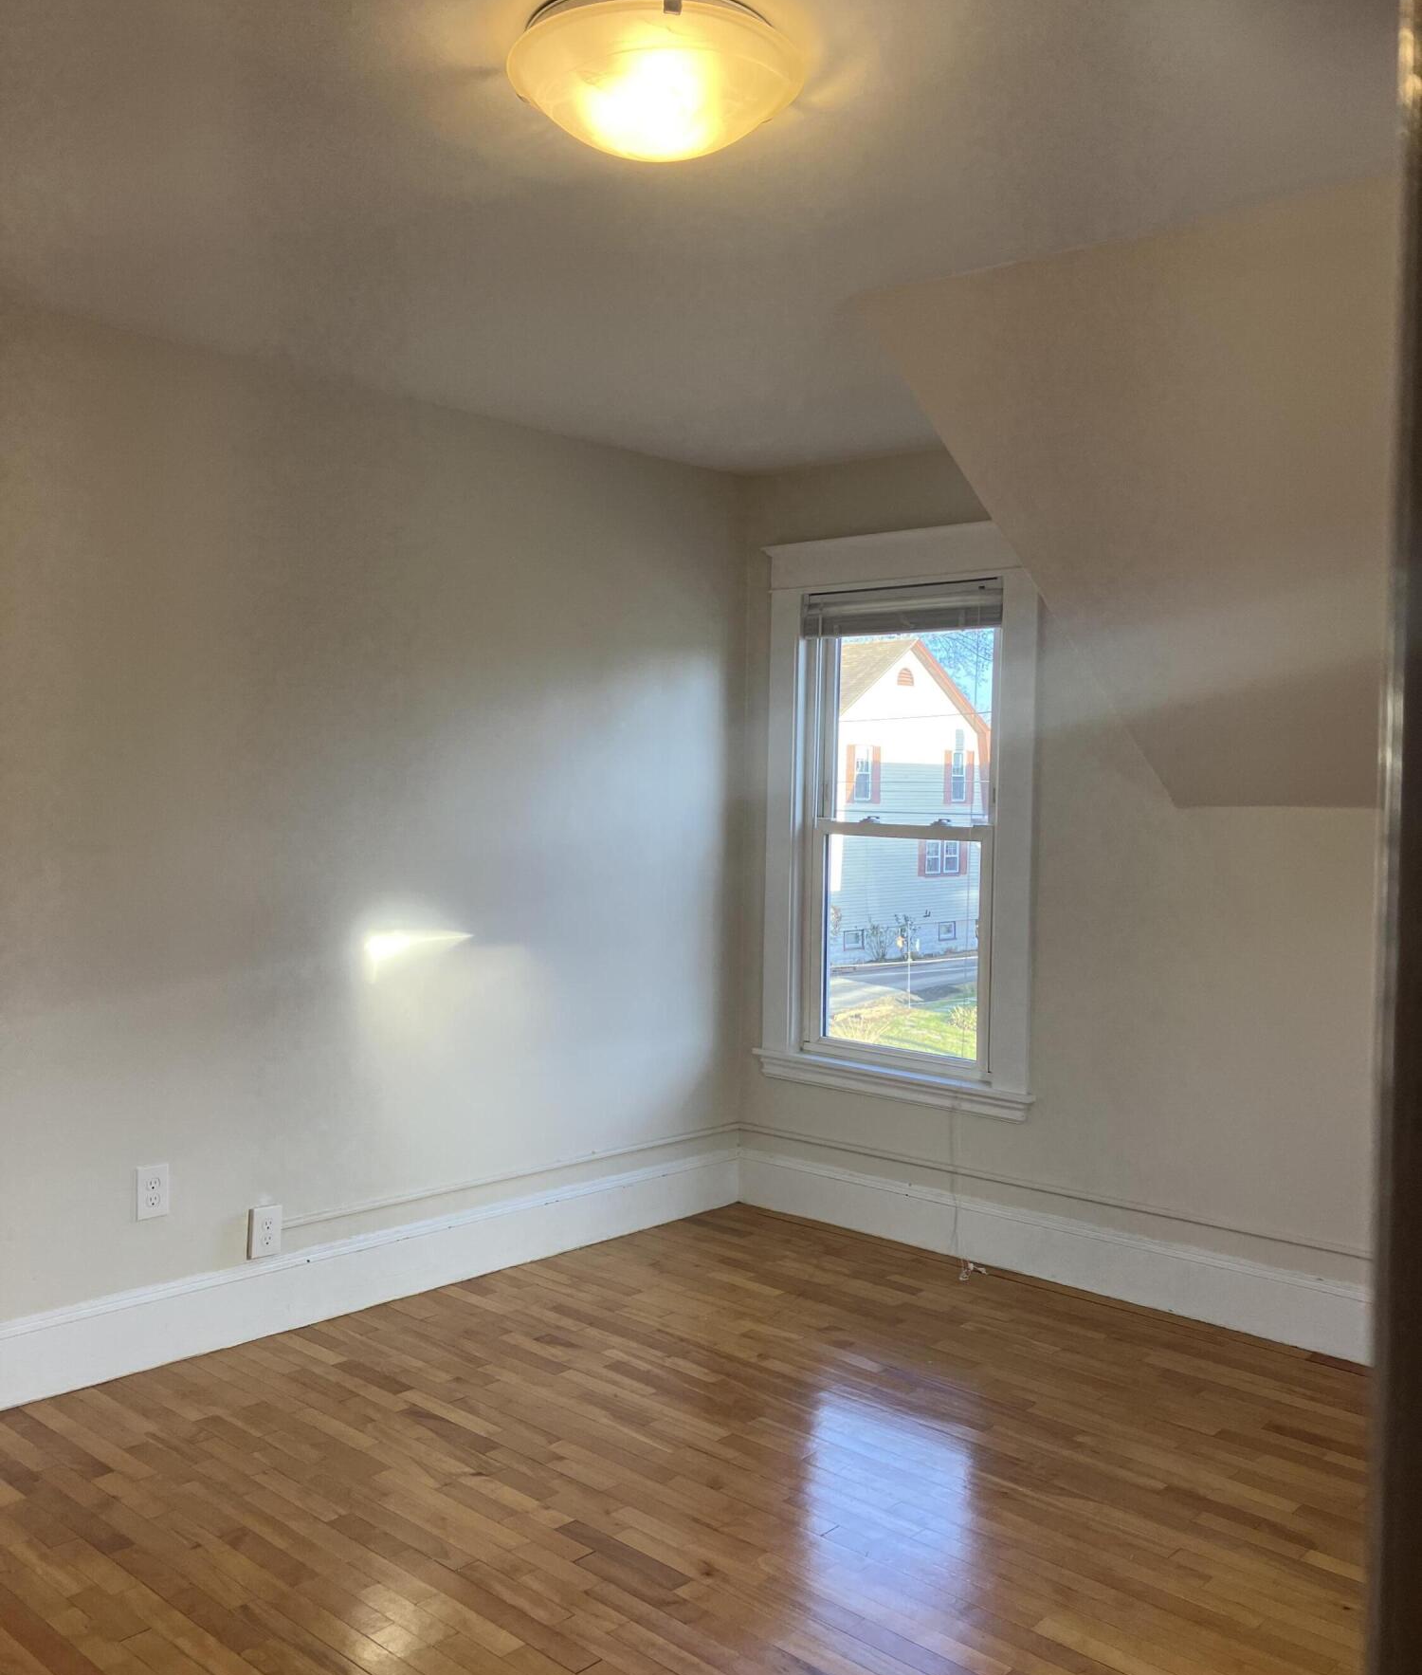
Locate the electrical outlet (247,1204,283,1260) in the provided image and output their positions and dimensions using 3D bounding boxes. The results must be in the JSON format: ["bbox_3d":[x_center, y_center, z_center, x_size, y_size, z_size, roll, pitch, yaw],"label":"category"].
[{"bbox_3d":[-1.139,1.006,3.923,0.027,0.125,0.080,2,2,42],"label":"electrical outlet"}]

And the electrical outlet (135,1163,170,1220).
[{"bbox_3d":[-1.345,0.856,3.702,0.010,0.124,0.079,2,2,42],"label":"electrical outlet"}]

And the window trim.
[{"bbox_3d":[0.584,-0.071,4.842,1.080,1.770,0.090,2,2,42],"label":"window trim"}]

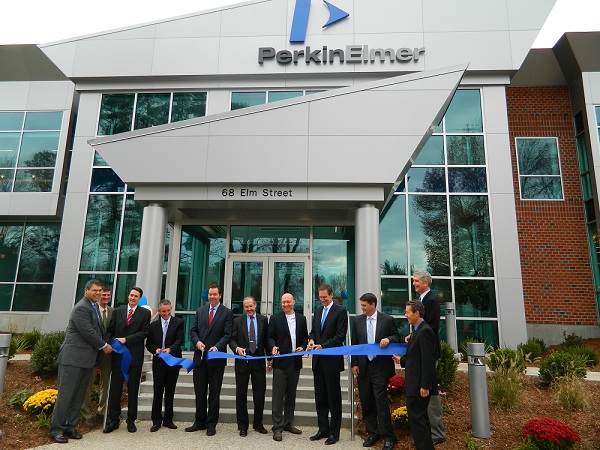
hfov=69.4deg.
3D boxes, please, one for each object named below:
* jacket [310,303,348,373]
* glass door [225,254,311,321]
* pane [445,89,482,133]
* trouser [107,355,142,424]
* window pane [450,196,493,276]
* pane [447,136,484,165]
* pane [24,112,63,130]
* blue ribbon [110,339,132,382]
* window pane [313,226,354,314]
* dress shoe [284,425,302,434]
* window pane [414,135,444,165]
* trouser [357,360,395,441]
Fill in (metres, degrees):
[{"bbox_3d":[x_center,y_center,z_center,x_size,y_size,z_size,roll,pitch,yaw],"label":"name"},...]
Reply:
[{"bbox_3d":[0.364,1.436,5.529,0.470,0.850,0.320,-6,-14,31],"label":"jacket"},{"bbox_3d":[-0.712,1.720,9.419,1.848,2.130,0.070,0,-12,4],"label":"glass door"},{"bbox_3d":[4.582,-3.179,12.160,1.004,1.314,0.050,0,-12,4],"label":"pane"},{"bbox_3d":[-2.244,2.079,5.646,0.420,0.920,0.310,1,-13,-1],"label":"trouser"},{"bbox_3d":[3.853,0.238,9.727,0.839,1.869,0.060,0,-12,4],"label":"window pane"},{"bbox_3d":[3.895,-1.744,10.154,0.840,0.717,0.060,0,-12,4],"label":"pane"},{"bbox_3d":[-9.613,-3.885,16.274,1.488,0.737,0.050,0,-12,4],"label":"pane"},{"bbox_3d":[-2.226,1.690,5.405,0.250,0.520,0.130,0,-12,3],"label":"blue ribbon"},{"bbox_3d":[0.780,0.998,9.698,0.963,1.971,0.060,0,-12,4],"label":"window pane"},{"bbox_3d":[-0.090,2.615,5.604,0.110,0.110,0.300,13,-17,-43],"label":"dress shoe"},{"bbox_3d":[3.294,-1.958,11.383,0.988,0.818,0.050,0,-12,3],"label":"window pane"},{"bbox_3d":[0.911,2.081,5.228,0.430,0.950,0.310,-3,-13,20],"label":"trouser"}]

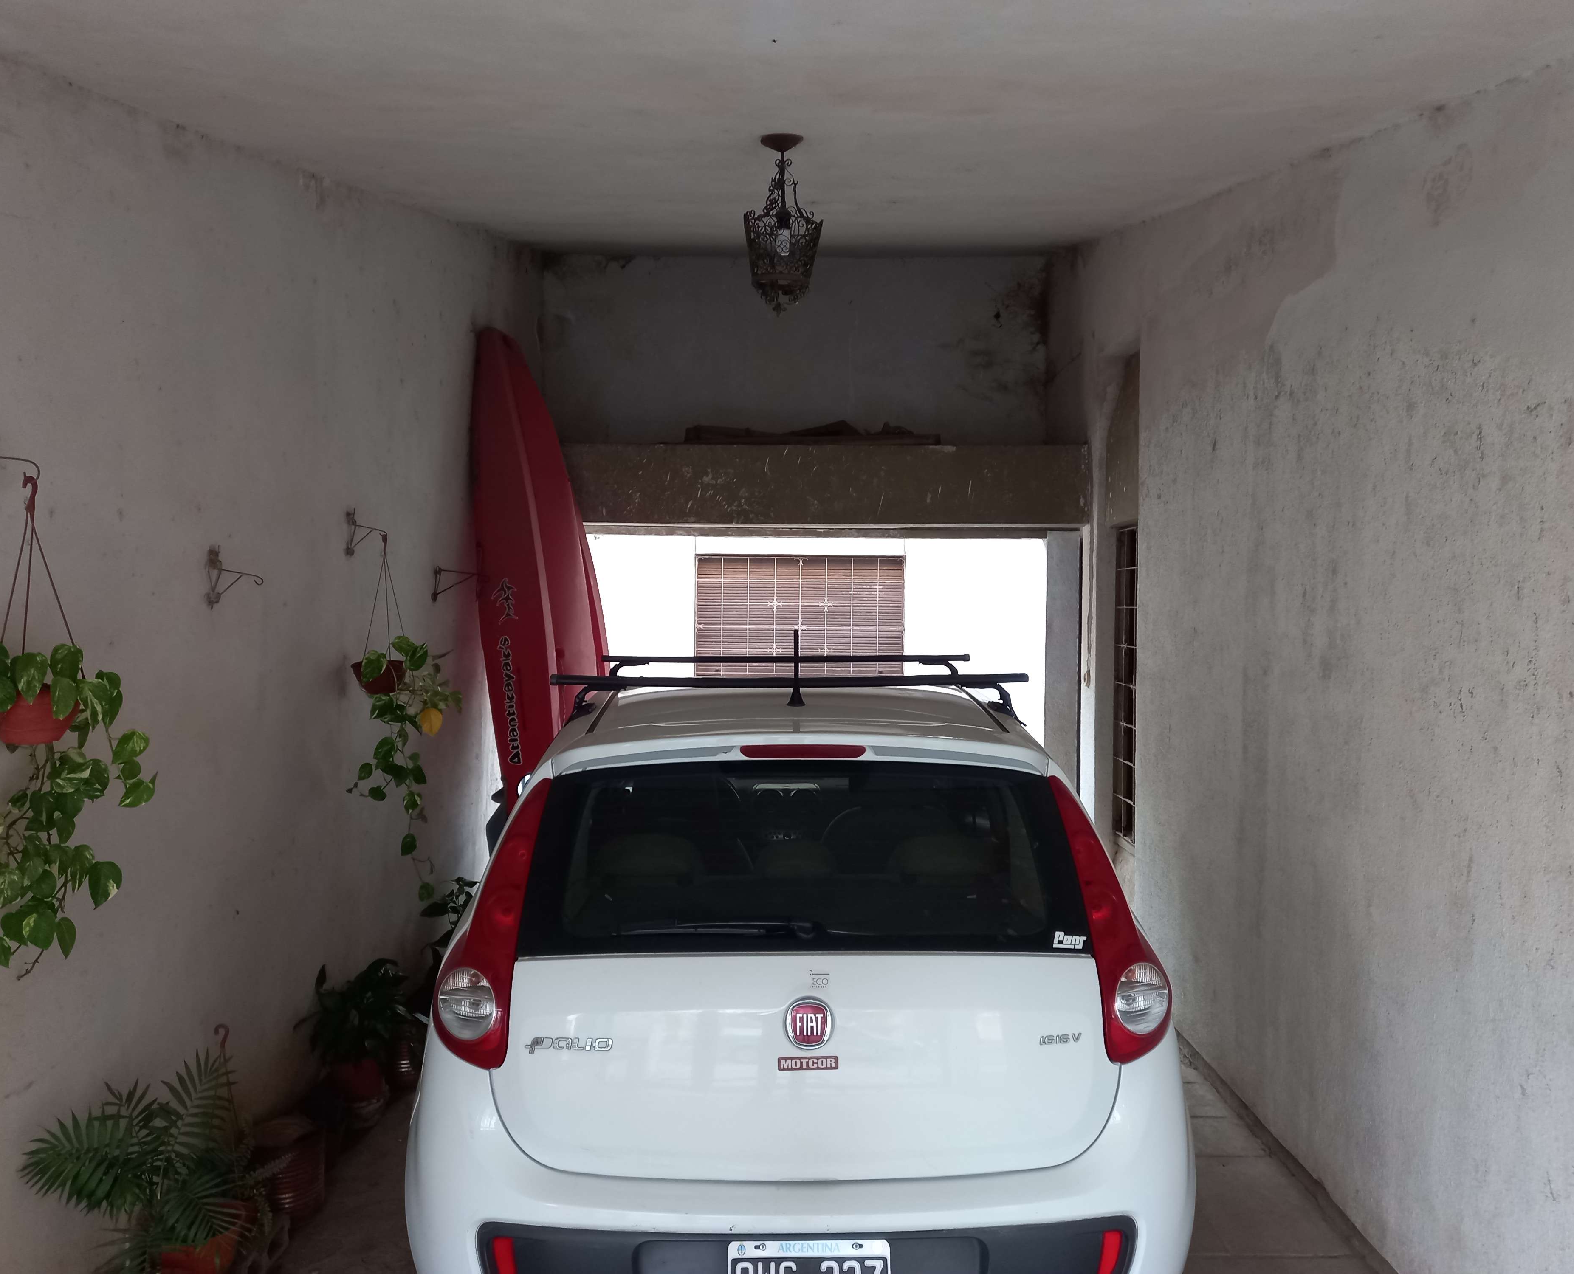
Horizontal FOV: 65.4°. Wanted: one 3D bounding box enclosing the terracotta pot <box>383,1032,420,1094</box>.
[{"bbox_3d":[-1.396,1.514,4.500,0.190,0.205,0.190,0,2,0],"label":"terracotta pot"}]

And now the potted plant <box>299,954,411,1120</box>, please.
[{"bbox_3d":[-1.499,1.377,4.271,0.360,0.489,0.350,0,2,0],"label":"potted plant"}]

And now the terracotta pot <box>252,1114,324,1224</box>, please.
[{"bbox_3d":[-1.448,1.537,3.560,0.215,0.220,0.215,0,2,0],"label":"terracotta pot"}]

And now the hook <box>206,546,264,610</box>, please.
[{"bbox_3d":[-1.569,-0.173,3.505,0.160,0.178,0.060,0,2,2],"label":"hook"}]

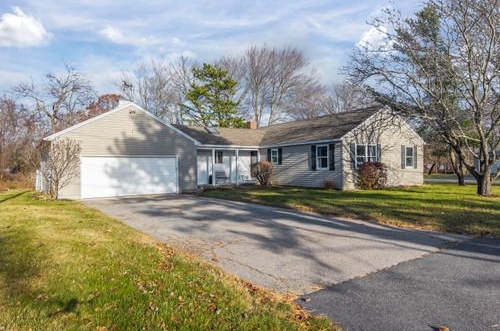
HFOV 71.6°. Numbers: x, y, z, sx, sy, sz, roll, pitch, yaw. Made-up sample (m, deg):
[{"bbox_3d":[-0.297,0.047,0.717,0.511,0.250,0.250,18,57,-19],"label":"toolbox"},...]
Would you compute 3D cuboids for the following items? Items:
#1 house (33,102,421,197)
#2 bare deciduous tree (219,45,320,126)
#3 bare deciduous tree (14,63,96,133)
[{"bbox_3d":[-1.700,-0.950,22.900,20.700,5.200,14.800,0,0,-32],"label":"house"},{"bbox_3d":[2.600,-7.100,46.000,13.500,17.600,12.500,0,0,0],"label":"bare deciduous tree"},{"bbox_3d":[-17.950,-3.900,32.000,7.600,11.100,7.400,0,0,0],"label":"bare deciduous tree"}]

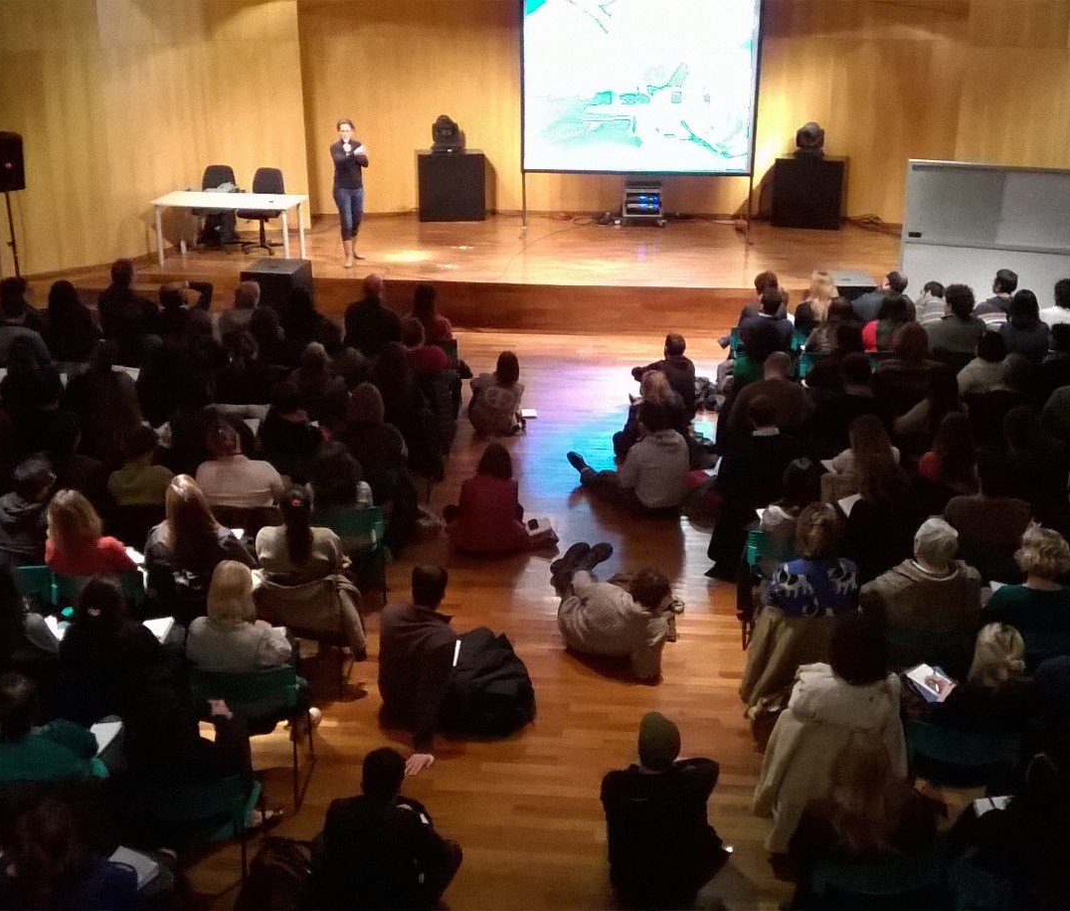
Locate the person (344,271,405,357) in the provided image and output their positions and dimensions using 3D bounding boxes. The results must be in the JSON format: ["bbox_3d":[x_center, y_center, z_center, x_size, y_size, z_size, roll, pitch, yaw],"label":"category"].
[{"bbox_3d":[-1.437,-1.082,12.314,0.540,1.310,0.750,2,20,5],"label":"person"}]

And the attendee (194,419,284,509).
[{"bbox_3d":[-1.817,0.305,8.517,0.540,1.300,0.750,1,20,2],"label":"attendee"}]

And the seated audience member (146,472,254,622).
[{"bbox_3d":[-1.835,0.649,7.807,0.520,1.260,0.780,3,21,8],"label":"seated audience member"}]

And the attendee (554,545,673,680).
[{"bbox_3d":[0.465,0.776,8.306,0.669,0.588,1.520,0,20,3],"label":"attendee"}]

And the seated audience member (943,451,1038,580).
[{"bbox_3d":[2.548,0.552,7.996,0.540,1.290,0.780,0,20,2],"label":"seated audience member"}]

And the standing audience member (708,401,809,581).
[{"bbox_3d":[1.451,0.194,8.803,0.580,1.300,0.800,1,20,2],"label":"standing audience member"}]

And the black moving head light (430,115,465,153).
[{"bbox_3d":[-1.209,-4.459,18.483,0.400,0.500,0.380,2,20,6],"label":"black moving head light"}]

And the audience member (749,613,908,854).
[{"bbox_3d":[1.400,1.149,6.276,0.560,1.270,0.820,1,20,3],"label":"audience member"}]

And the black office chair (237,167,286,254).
[{"bbox_3d":[-3.511,-3.186,17.283,0.588,1.003,0.588,5,20,16],"label":"black office chair"}]

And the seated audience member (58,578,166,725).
[{"bbox_3d":[-1.952,1.079,6.509,0.490,1.240,0.800,2,20,5],"label":"seated audience member"}]

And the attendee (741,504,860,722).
[{"bbox_3d":[1.384,0.852,7.208,0.540,1.280,0.800,0,20,2],"label":"attendee"}]

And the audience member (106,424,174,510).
[{"bbox_3d":[-2.353,0.334,8.676,0.500,1.250,0.760,4,21,10],"label":"audience member"}]

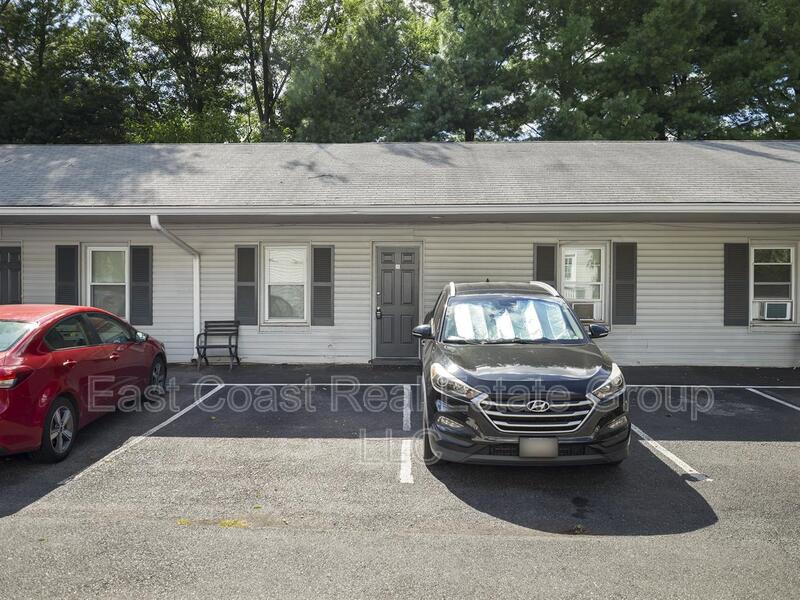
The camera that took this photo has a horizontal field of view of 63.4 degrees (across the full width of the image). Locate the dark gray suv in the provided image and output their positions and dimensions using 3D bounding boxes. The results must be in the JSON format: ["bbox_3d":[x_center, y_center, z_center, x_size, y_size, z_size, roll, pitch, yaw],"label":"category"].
[{"bbox_3d":[1.185,0.665,7.440,1.900,1.650,4.475,0,3,2],"label":"dark gray suv"}]

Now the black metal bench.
[{"bbox_3d":[-3.150,0.790,11.250,0.610,0.790,0.610,0,2,0],"label":"black metal bench"}]

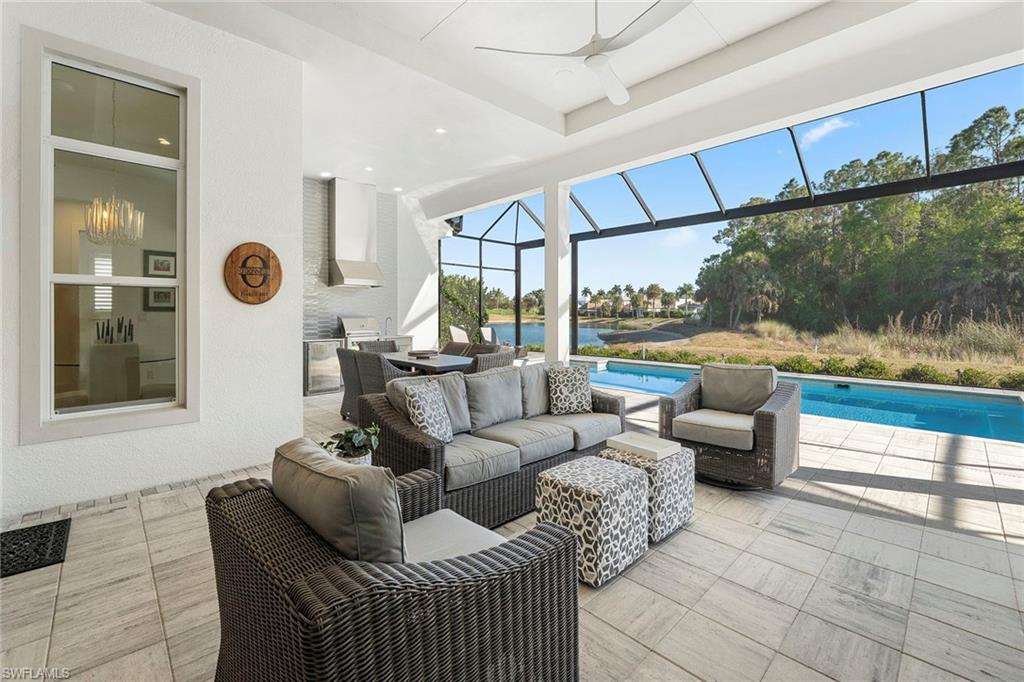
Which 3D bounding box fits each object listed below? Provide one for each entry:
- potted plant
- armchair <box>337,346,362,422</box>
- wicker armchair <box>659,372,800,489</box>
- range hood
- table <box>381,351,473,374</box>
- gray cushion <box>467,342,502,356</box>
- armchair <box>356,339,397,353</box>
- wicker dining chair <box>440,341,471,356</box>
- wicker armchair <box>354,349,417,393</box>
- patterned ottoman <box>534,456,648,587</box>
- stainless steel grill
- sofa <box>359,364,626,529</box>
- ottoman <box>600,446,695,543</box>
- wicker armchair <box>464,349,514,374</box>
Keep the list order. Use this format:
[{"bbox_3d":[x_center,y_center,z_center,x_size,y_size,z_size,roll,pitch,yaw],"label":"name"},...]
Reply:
[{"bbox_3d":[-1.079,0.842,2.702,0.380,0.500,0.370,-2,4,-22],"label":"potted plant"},{"bbox_3d":[-1.947,0.605,5.465,0.600,0.900,0.640,2,3,45],"label":"armchair"},{"bbox_3d":[1.983,0.725,3.611,0.760,0.870,0.910,-2,3,-43],"label":"wicker armchair"},{"bbox_3d":[-3.044,-2.057,7.824,0.800,1.950,0.620,-2,3,-43],"label":"range hood"},{"bbox_3d":[-1.357,0.621,6.176,0.950,0.740,2.100,-4,5,-43],"label":"table"},{"bbox_3d":[-0.475,0.265,6.560,0.170,0.420,0.580,10,-4,-43],"label":"gray cushion"},{"bbox_3d":[-2.258,0.481,7.078,0.640,0.900,0.650,-4,5,-43],"label":"armchair"},{"bbox_3d":[-1.078,0.499,6.222,0.640,0.929,0.620,-3,5,-43],"label":"wicker dining chair"},{"bbox_3d":[-1.563,0.631,5.056,0.600,0.900,0.640,2,3,42],"label":"wicker armchair"},{"bbox_3d":[0.479,1.008,2.361,0.475,0.475,0.465,-4,5,-43],"label":"patterned ottoman"},{"bbox_3d":[-2.955,-0.208,7.803,0.740,0.520,0.580,-2,3,-43],"label":"stainless steel grill"},{"bbox_3d":[-0.045,0.753,3.318,2.070,0.870,0.940,-2,3,-42],"label":"sofa"},{"bbox_3d":[0.928,0.983,2.772,0.475,0.470,0.465,-4,5,-43],"label":"ottoman"},{"bbox_3d":[-0.425,0.597,5.333,0.640,0.900,0.650,-4,5,-43],"label":"wicker armchair"}]

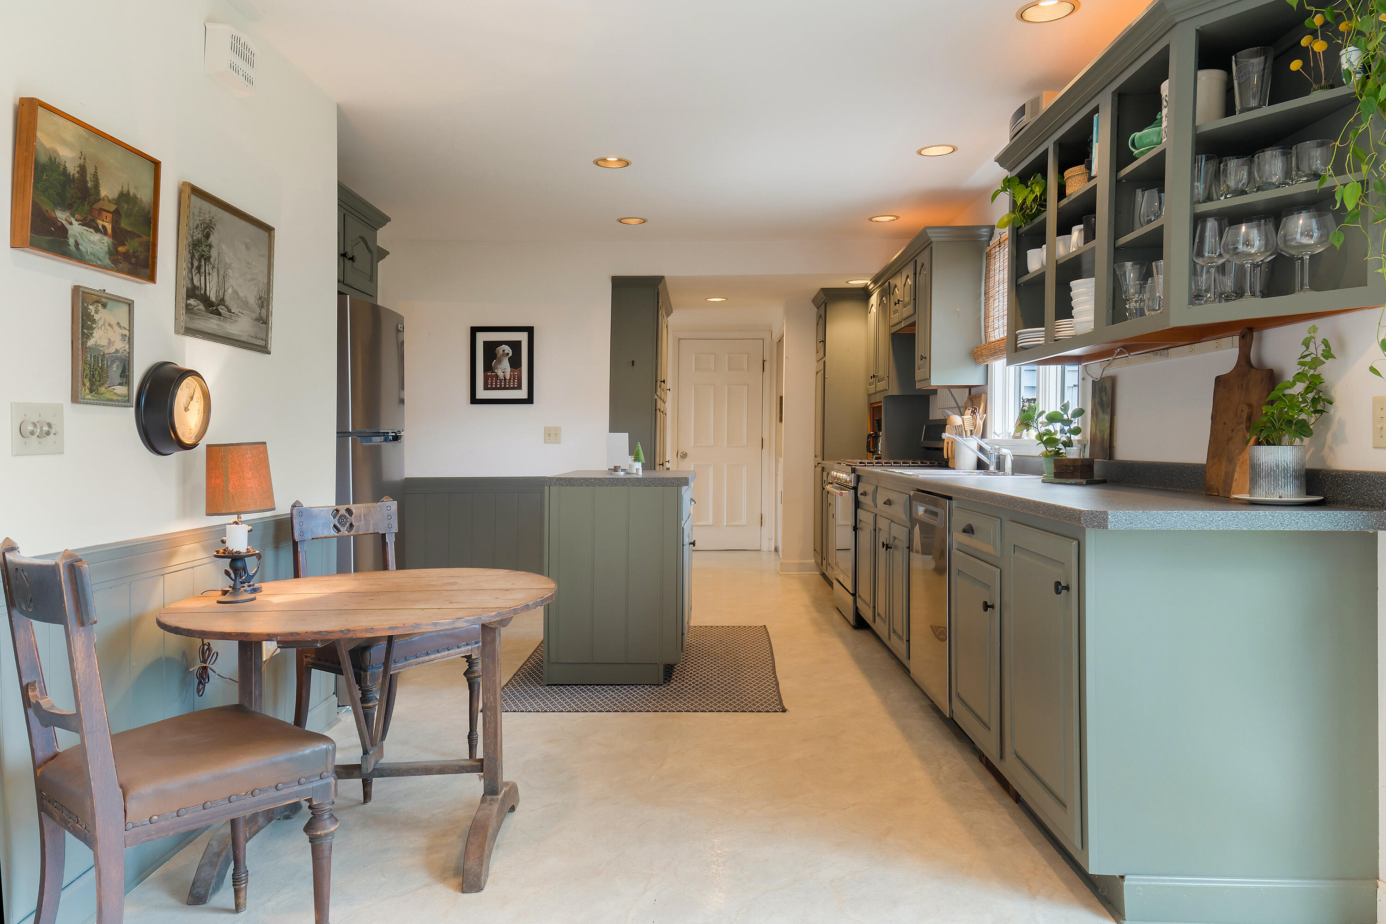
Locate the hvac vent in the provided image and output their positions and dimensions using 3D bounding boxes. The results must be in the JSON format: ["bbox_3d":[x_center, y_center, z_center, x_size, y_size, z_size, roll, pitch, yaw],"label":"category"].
[{"bbox_3d":[-1.286,-1.120,2.899,0.066,0.132,0.180,0,1,1],"label":"hvac vent"}]

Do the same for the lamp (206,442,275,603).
[{"bbox_3d":[-1.133,0.142,2.607,0.176,0.380,0.176,0,1,1],"label":"lamp"}]

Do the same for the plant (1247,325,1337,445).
[{"bbox_3d":[1.386,-0.170,2.399,0.171,0.276,0.181,0,1,1],"label":"plant"}]

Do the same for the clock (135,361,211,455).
[{"bbox_3d":[-1.254,-0.126,2.528,0.078,0.229,0.229,0,1,0],"label":"clock"}]

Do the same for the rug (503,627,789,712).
[{"bbox_3d":[-0.202,0.945,4.966,1.186,0.012,1.889,0,1,1],"label":"rug"}]

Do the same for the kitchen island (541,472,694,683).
[{"bbox_3d":[-0.320,0.502,4.990,0.623,0.893,1.145,0,1,1],"label":"kitchen island"}]

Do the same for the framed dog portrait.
[{"bbox_3d":[-1.220,-0.617,6.643,0.407,0.495,0.025,0,1,1],"label":"framed dog portrait"}]

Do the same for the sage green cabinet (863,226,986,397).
[{"bbox_3d":[1.394,-0.840,6.401,0.345,0.844,1.989,0,1,1],"label":"sage green cabinet"}]

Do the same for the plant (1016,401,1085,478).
[{"bbox_3d":[1.248,-0.077,3.630,0.235,0.270,0.200,0,1,1],"label":"plant"}]

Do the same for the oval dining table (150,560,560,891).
[{"bbox_3d":[-0.803,0.658,2.617,0.955,0.668,0.965,0,1,-7],"label":"oval dining table"}]

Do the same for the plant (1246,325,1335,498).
[{"bbox_3d":[1.385,-0.115,2.406,0.206,0.403,0.190,0,1,1],"label":"plant"}]

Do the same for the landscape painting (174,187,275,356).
[{"bbox_3d":[-1.305,-0.523,2.932,0.022,0.390,0.525,3,1,1],"label":"landscape painting"}]

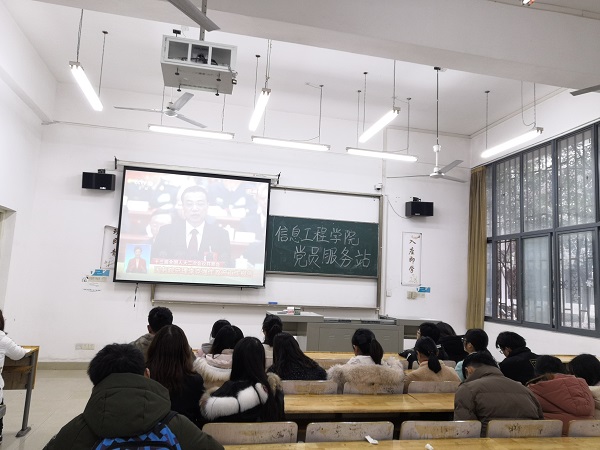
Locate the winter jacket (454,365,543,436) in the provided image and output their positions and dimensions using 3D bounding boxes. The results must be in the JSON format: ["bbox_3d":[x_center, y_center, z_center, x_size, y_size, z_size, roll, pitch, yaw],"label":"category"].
[{"bbox_3d":[1.244,1.221,2.991,0.580,0.640,0.500,5,-7,-17],"label":"winter jacket"}]

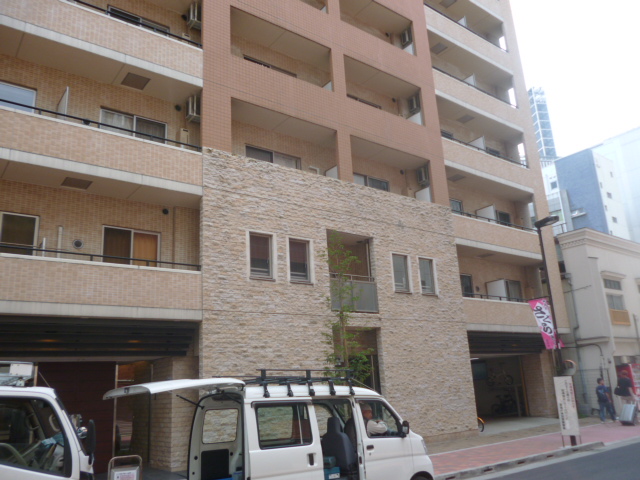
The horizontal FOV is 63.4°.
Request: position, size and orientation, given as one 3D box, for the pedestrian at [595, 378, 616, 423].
[{"bbox_3d":[9.642,5.449,17.680,0.500,1.420,0.500,9,-19,-37],"label":"pedestrian"}]

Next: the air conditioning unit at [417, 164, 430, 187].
[{"bbox_3d":[4.007,-2.362,19.401,0.780,0.550,0.300,9,-19,-37],"label":"air conditioning unit"}]

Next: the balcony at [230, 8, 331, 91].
[{"bbox_3d":[-1.373,-5.497,15.868,3.640,1.600,1.100,9,-19,-37],"label":"balcony"}]

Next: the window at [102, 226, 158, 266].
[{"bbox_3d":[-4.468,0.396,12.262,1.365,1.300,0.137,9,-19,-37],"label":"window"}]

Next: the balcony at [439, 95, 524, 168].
[{"bbox_3d":[6.491,-4.293,21.951,5.950,1.700,1.150,9,-19,-37],"label":"balcony"}]

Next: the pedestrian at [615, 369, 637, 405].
[{"bbox_3d":[10.184,5.199,17.299,0.500,1.640,0.550,9,-19,-37],"label":"pedestrian"}]

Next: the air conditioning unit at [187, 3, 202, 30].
[{"bbox_3d":[-3.327,-6.250,14.643,0.780,0.560,0.300,9,-19,-37],"label":"air conditioning unit"}]

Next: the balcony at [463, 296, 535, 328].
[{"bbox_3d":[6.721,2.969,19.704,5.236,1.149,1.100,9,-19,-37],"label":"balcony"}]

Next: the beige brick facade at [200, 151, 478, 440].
[{"bbox_3d":[0.981,1.957,14.949,9.650,7.580,0.500,9,-19,-37],"label":"beige brick facade"}]

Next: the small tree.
[{"bbox_3d":[0.711,2.359,13.426,1.150,5.400,1.150,-3,-15,-1],"label":"small tree"}]

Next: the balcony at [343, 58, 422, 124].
[{"bbox_3d":[2.011,-5.019,18.489,3.800,1.567,1.100,9,-19,-37],"label":"balcony"}]

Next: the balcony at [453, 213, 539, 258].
[{"bbox_3d":[6.740,0.054,20.655,5.709,1.172,1.100,9,-19,-37],"label":"balcony"}]

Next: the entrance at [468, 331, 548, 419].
[{"bbox_3d":[6.354,5.008,18.971,4.230,3.130,1.300,9,-19,-37],"label":"entrance"}]

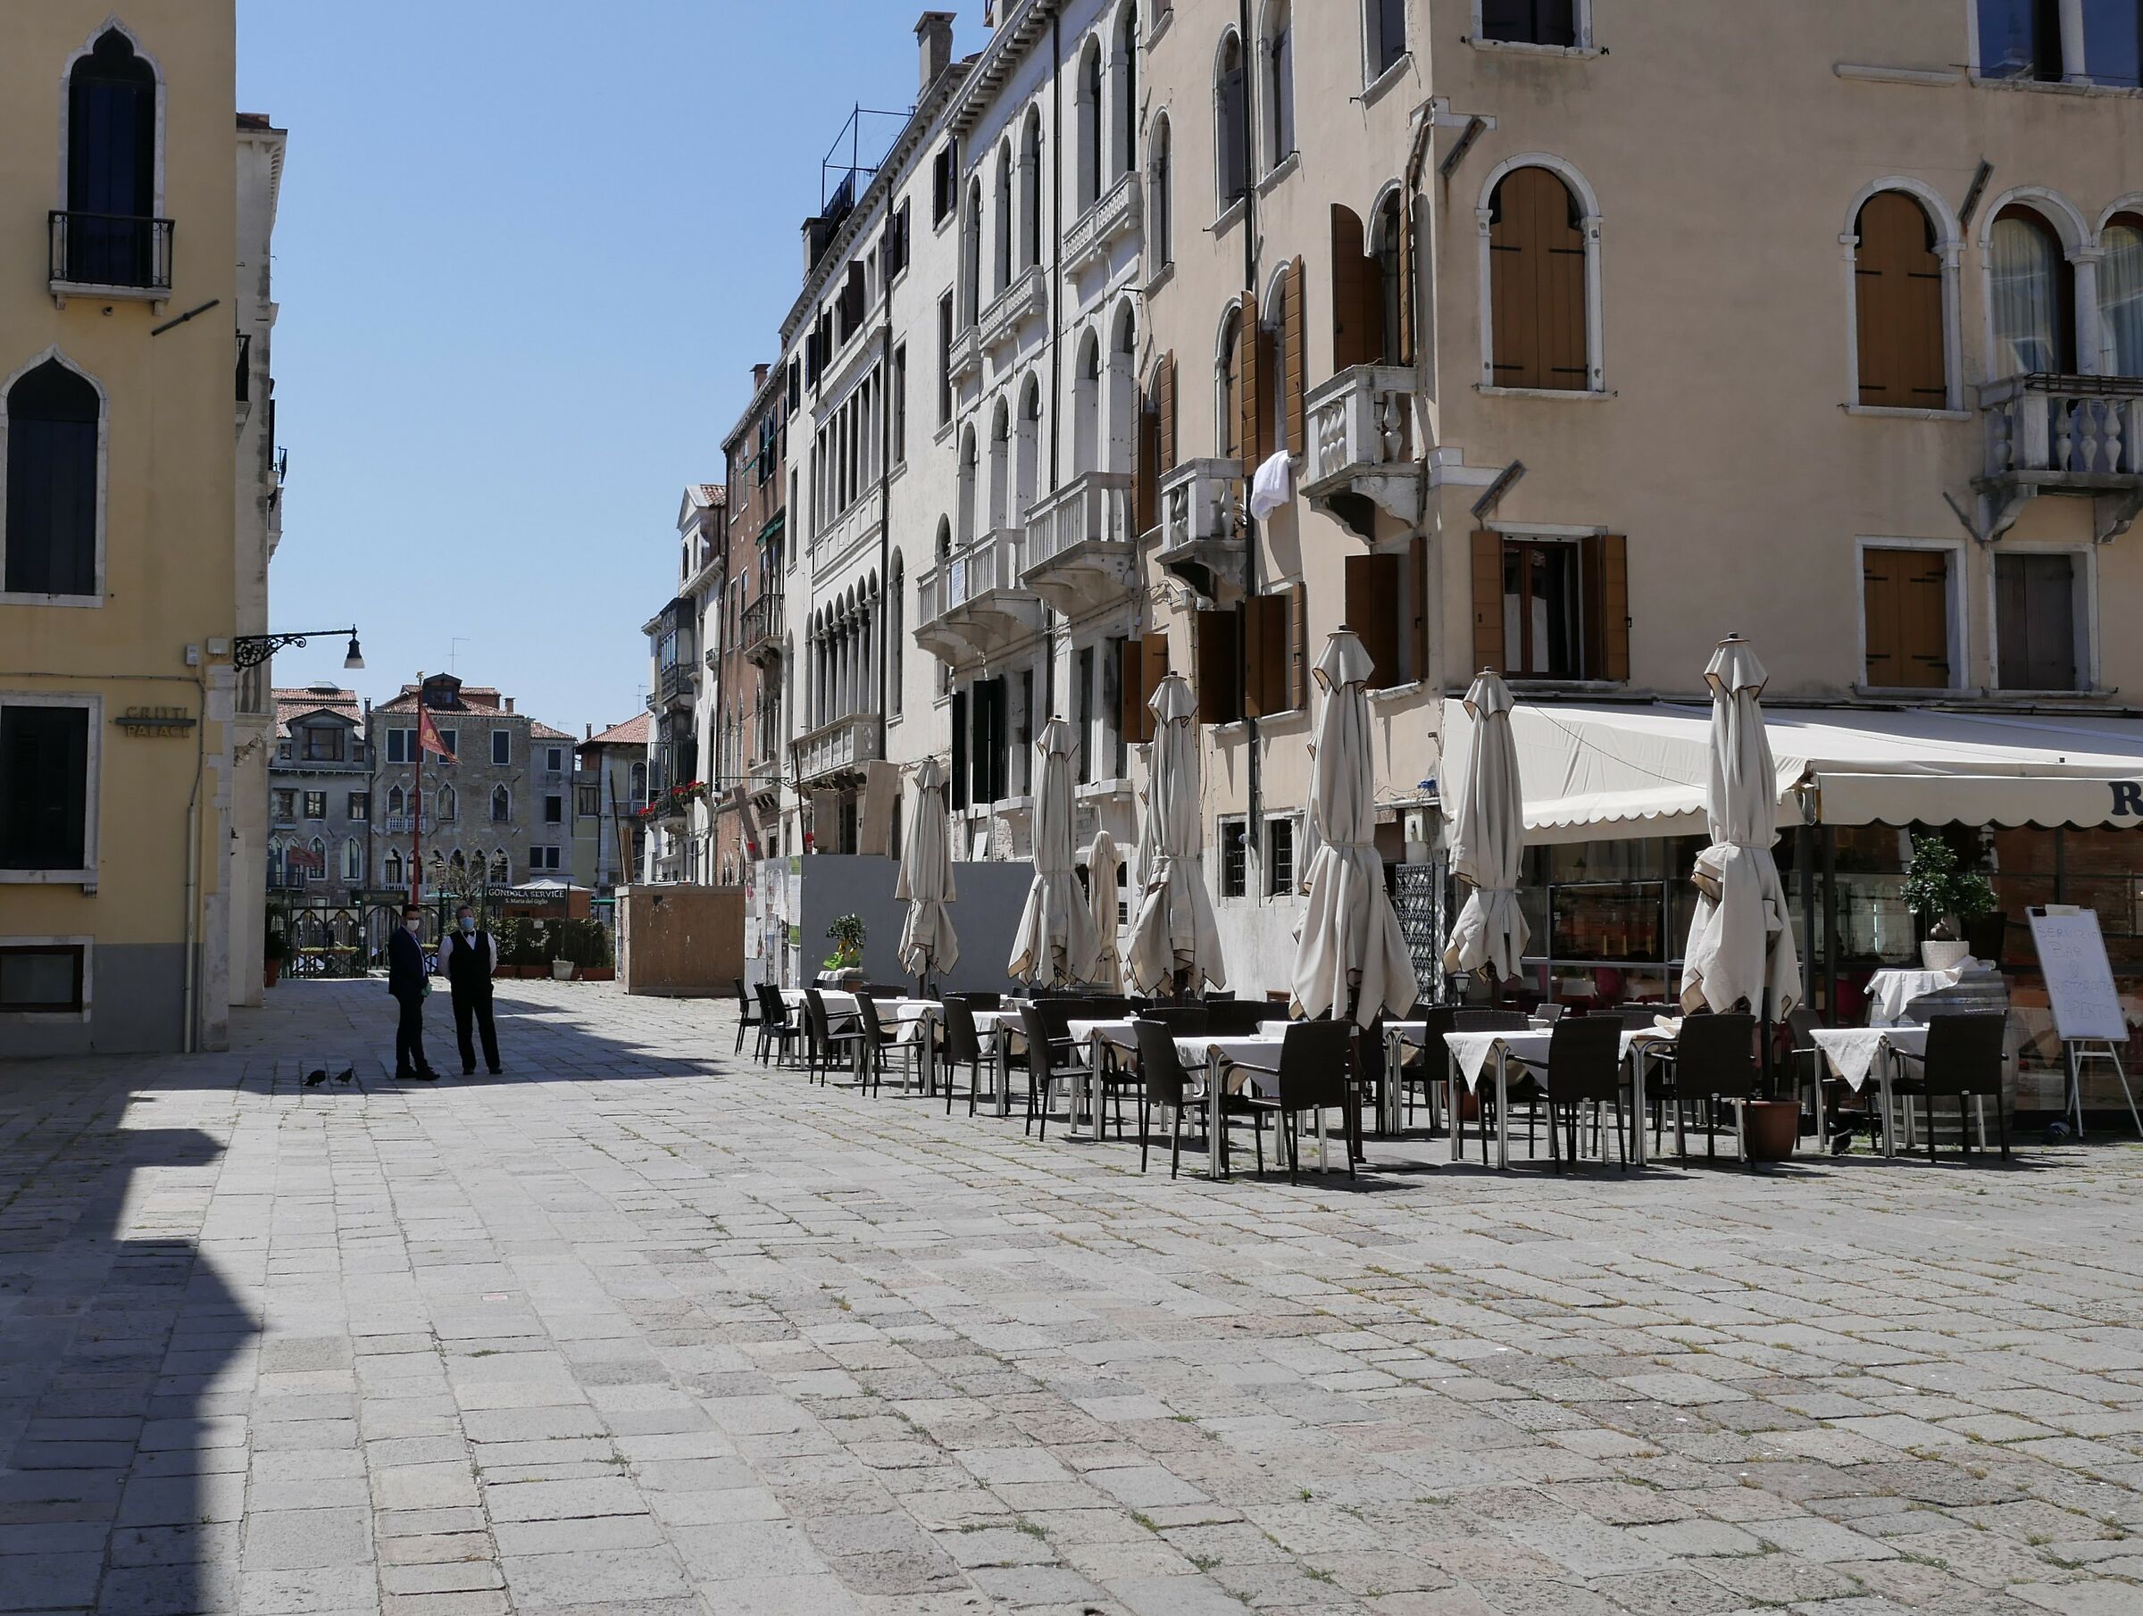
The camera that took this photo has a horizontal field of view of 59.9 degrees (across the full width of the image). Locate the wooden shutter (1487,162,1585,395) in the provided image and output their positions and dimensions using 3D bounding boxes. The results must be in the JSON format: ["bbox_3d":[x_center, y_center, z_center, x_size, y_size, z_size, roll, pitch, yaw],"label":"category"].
[{"bbox_3d":[4.965,-5.653,19.886,1.060,2.430,0.090,1,-4,-9],"label":"wooden shutter"}]

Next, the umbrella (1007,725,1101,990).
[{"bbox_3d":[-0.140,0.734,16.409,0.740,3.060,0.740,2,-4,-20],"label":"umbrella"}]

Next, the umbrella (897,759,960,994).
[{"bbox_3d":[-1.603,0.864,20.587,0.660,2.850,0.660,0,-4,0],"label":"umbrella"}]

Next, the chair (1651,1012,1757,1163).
[{"bbox_3d":[3.767,1.682,11.115,0.500,0.900,0.580,0,-4,-2],"label":"chair"}]

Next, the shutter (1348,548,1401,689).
[{"bbox_3d":[3.234,-2.001,19.858,0.580,1.450,0.060,0,-4,-7],"label":"shutter"}]

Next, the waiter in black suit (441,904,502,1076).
[{"bbox_3d":[-6.183,1.862,19.219,0.580,1.770,0.380,1,-4,-16],"label":"waiter in black suit"}]

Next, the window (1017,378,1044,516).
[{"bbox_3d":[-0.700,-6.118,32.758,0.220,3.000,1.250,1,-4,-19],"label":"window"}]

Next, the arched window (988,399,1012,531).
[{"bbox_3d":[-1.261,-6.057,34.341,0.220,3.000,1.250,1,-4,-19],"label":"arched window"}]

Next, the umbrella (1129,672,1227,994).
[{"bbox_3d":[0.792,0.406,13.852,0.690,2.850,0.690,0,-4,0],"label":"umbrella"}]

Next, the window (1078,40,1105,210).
[{"bbox_3d":[0.376,-10.024,27.631,0.300,2.828,1.168,1,-4,-19],"label":"window"}]

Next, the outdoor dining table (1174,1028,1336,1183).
[{"bbox_3d":[1.051,1.778,11.079,0.800,0.760,0.740,1,-4,-12],"label":"outdoor dining table"}]

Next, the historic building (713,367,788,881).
[{"bbox_3d":[-3.822,-3.676,56.625,12.000,17.703,10.116,1,-4,-20],"label":"historic building"}]

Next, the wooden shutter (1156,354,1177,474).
[{"bbox_3d":[1.253,-4.865,24.246,0.070,2.100,0.438,1,-4,-19],"label":"wooden shutter"}]

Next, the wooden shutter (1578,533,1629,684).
[{"bbox_3d":[5.108,-1.913,17.852,0.460,1.420,0.120,1,-4,-10],"label":"wooden shutter"}]

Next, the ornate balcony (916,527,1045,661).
[{"bbox_3d":[-1.723,-3.624,32.782,0.800,1.534,4.959,1,-4,-20],"label":"ornate balcony"}]

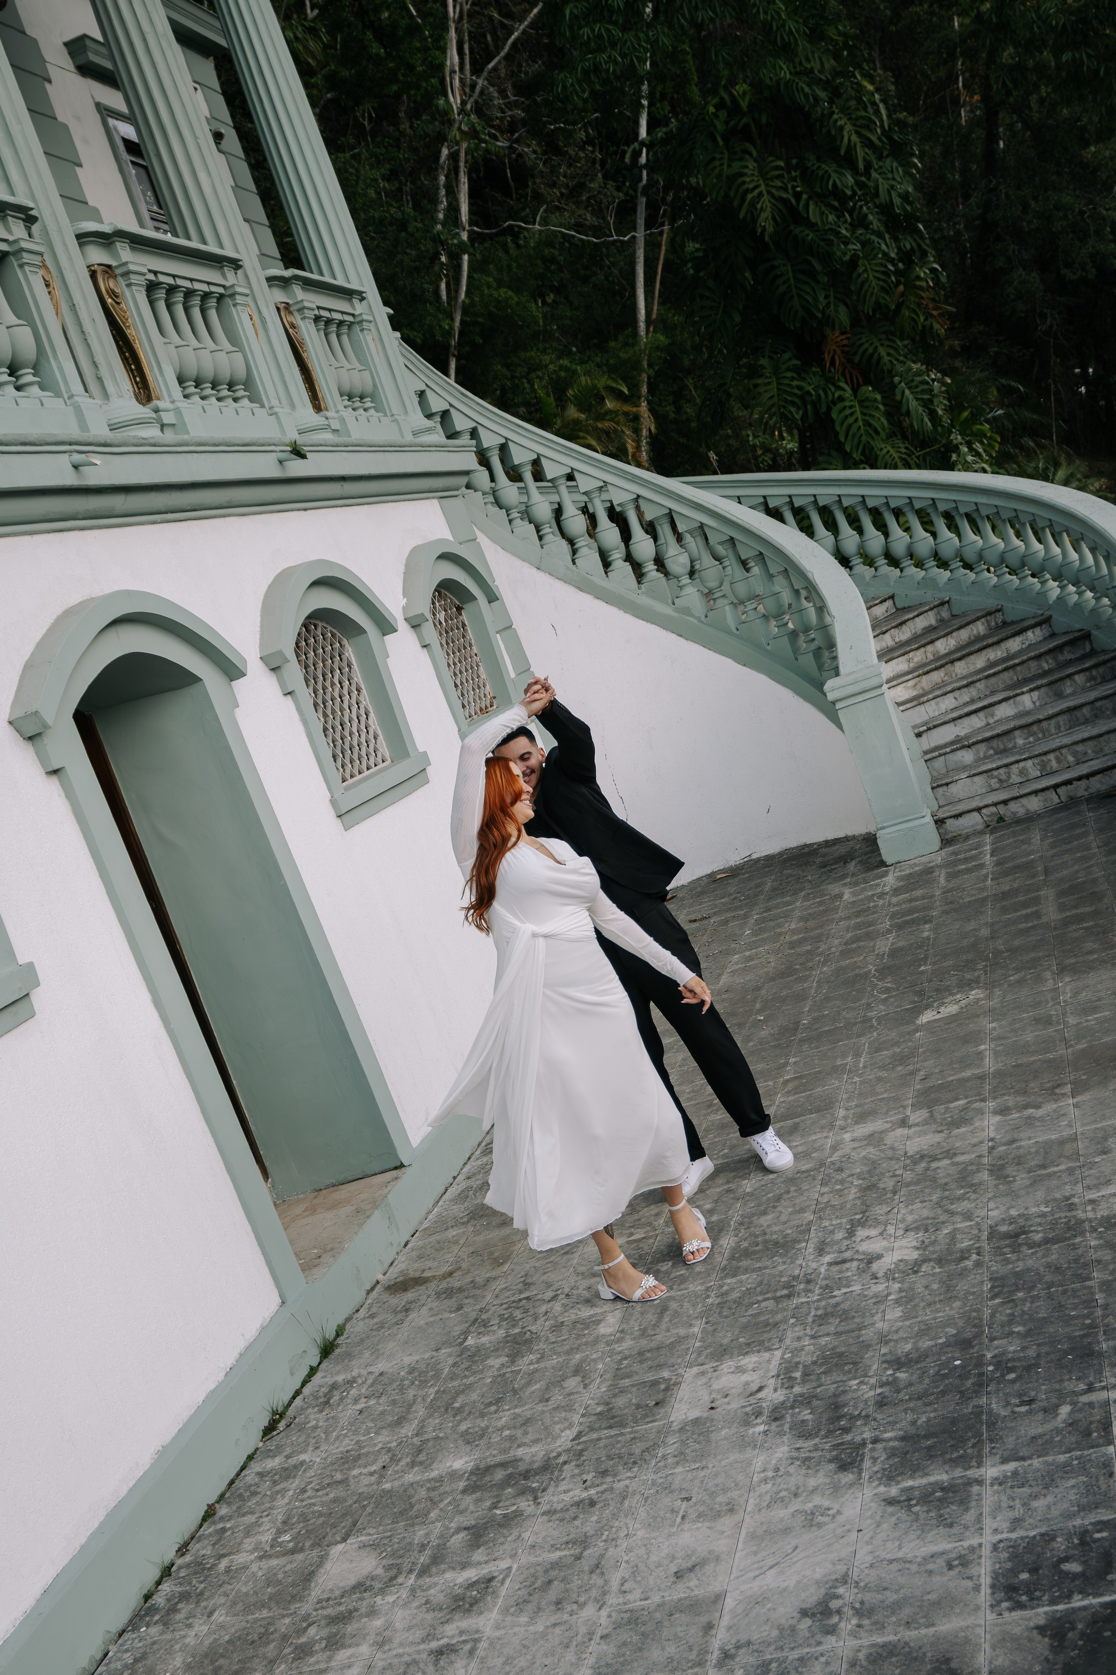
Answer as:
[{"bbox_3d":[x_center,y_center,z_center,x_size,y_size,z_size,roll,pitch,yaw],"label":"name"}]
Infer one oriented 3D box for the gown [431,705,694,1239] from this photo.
[{"bbox_3d":[-0.058,0.437,5.323,0.810,1.520,0.540,-14,9,39],"label":"gown"}]

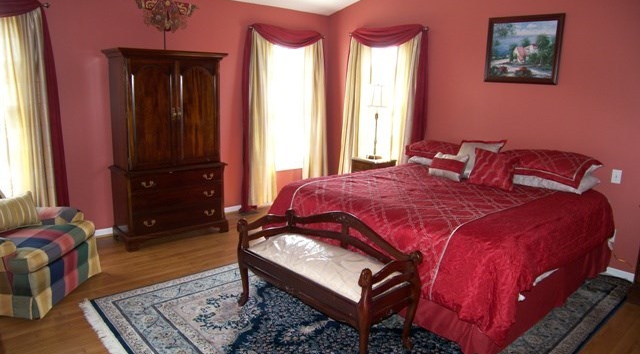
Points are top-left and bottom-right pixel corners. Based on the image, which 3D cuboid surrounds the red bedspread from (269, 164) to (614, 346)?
[{"bbox_3d":[1.030,0.414,4.035,2.020,0.670,2.200,-10,17,-42],"label":"red bedspread"}]

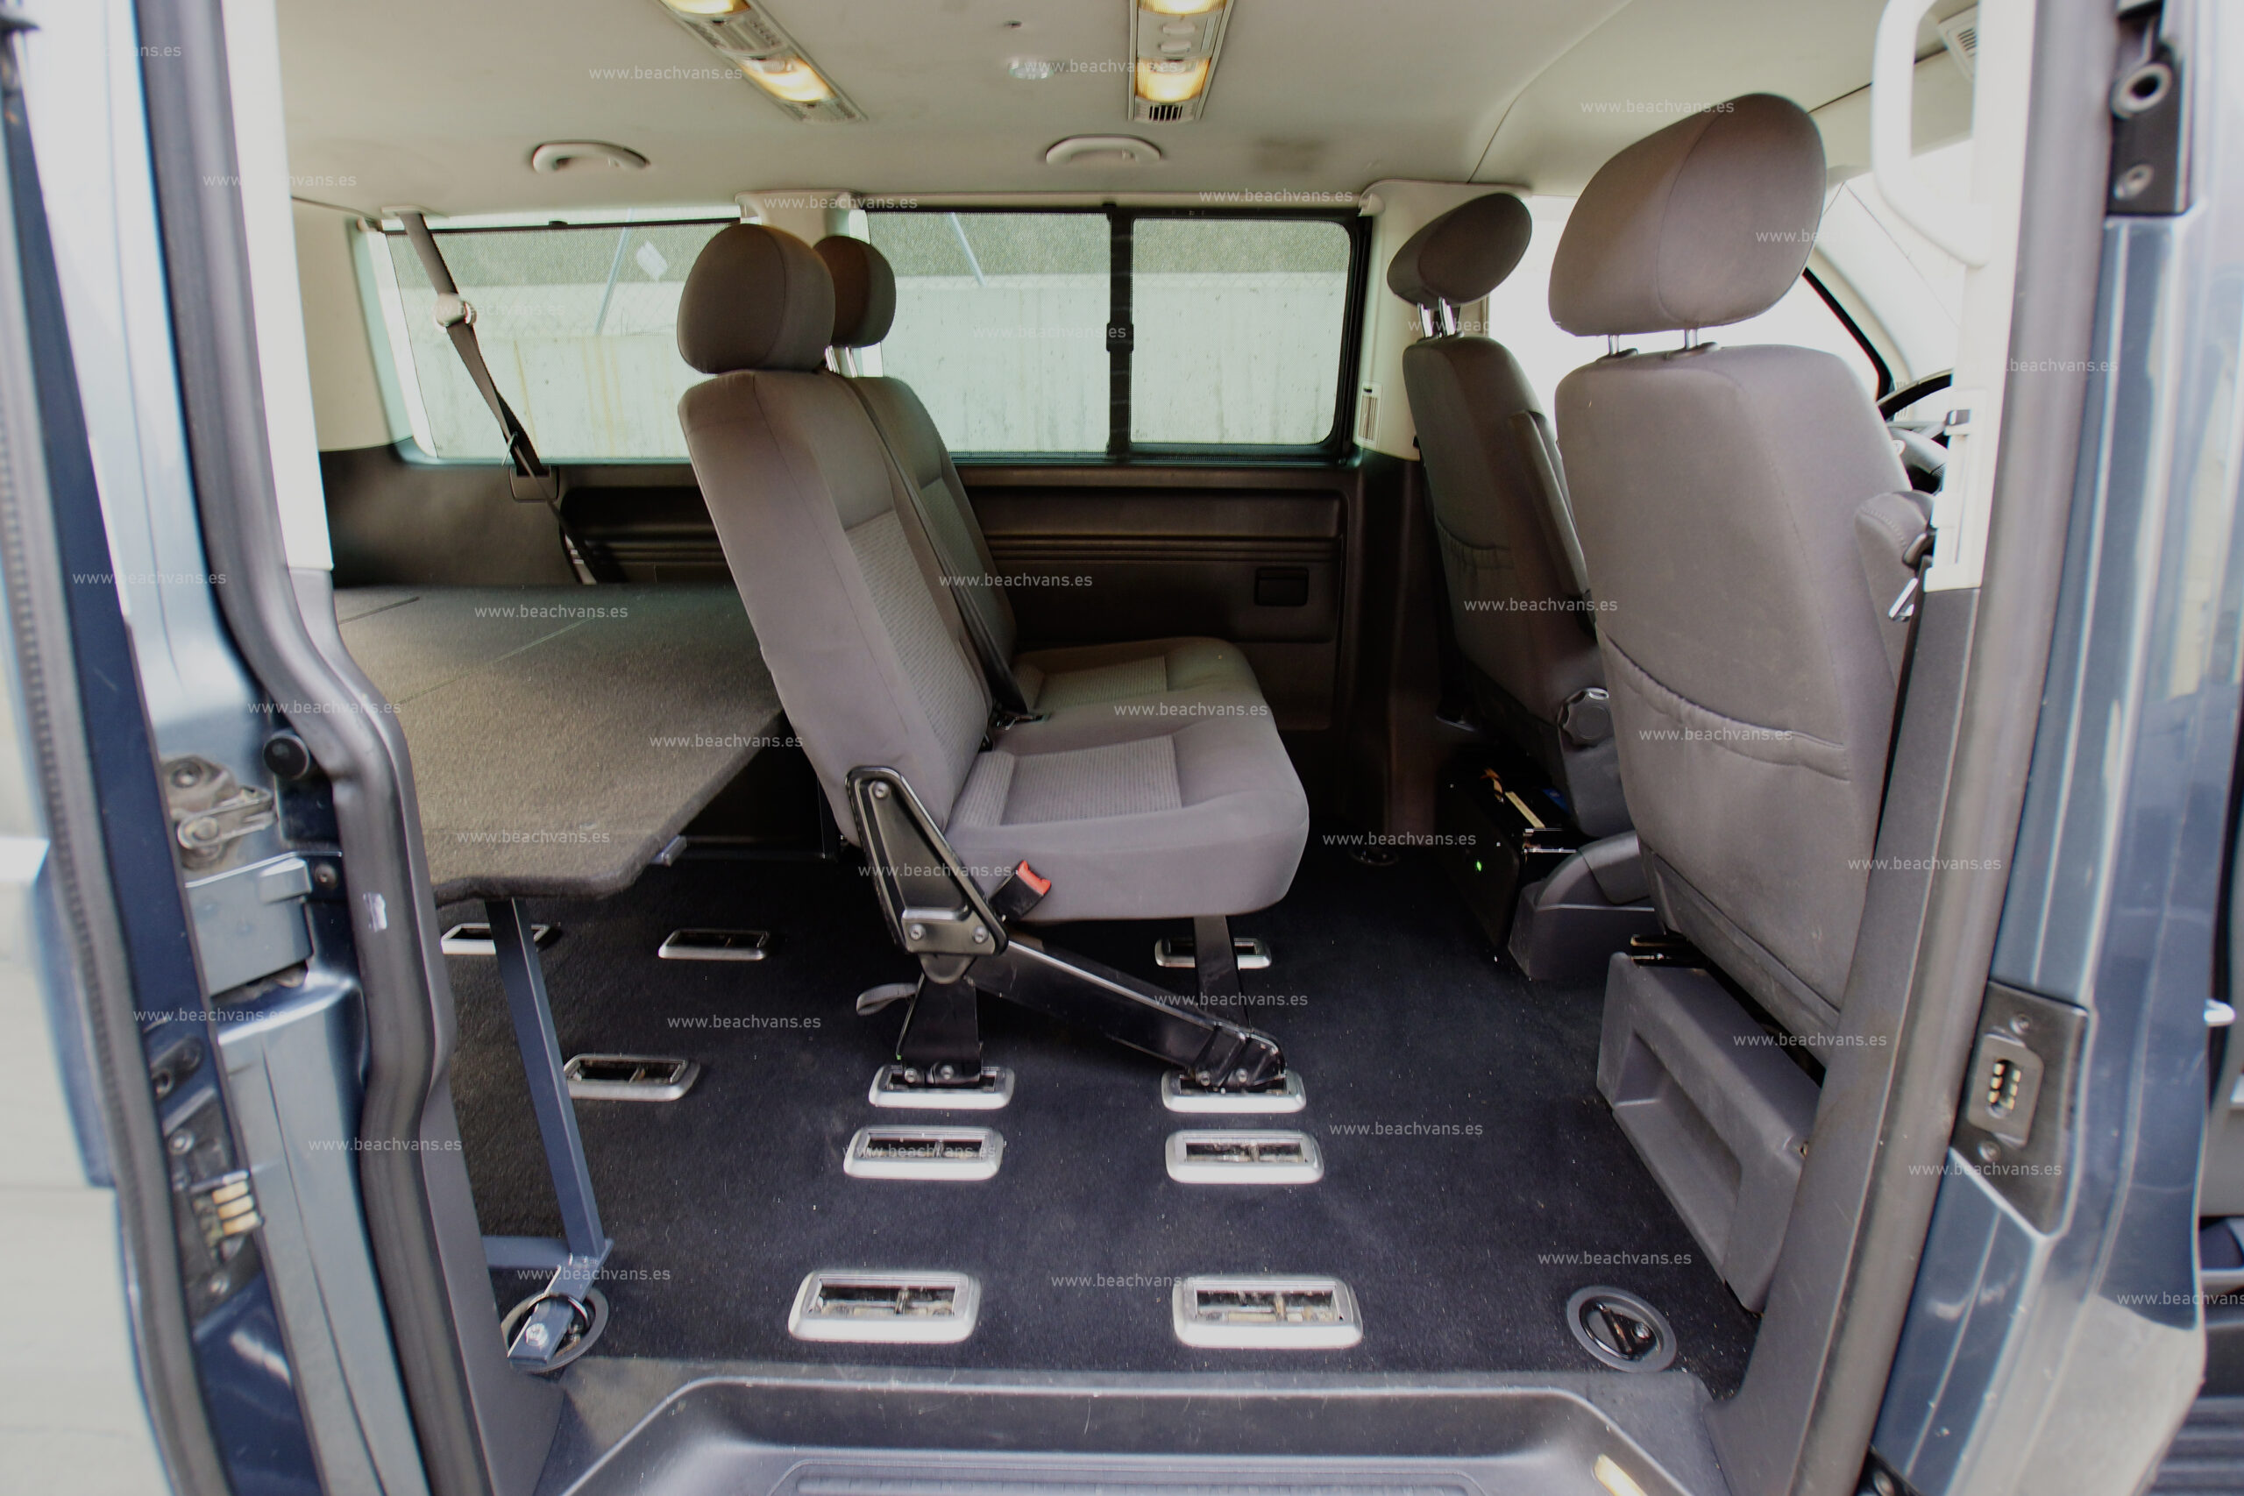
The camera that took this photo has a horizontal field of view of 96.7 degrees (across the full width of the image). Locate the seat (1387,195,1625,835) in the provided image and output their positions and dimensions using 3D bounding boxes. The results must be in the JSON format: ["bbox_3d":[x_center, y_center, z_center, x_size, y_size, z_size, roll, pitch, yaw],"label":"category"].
[{"bbox_3d":[0.897,-0.416,1.786,0.862,1.005,0.520,1,20,0],"label":"seat"}]

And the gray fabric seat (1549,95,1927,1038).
[{"bbox_3d":[0.895,-0.130,1.108,0.862,1.000,0.520,1,20,0],"label":"gray fabric seat"}]

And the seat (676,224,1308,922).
[{"bbox_3d":[-0.145,-0.251,1.392,0.780,0.849,0.500,1,20,0],"label":"seat"}]

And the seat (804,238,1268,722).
[{"bbox_3d":[-0.148,-0.450,1.854,0.780,0.890,0.495,1,20,0],"label":"seat"}]

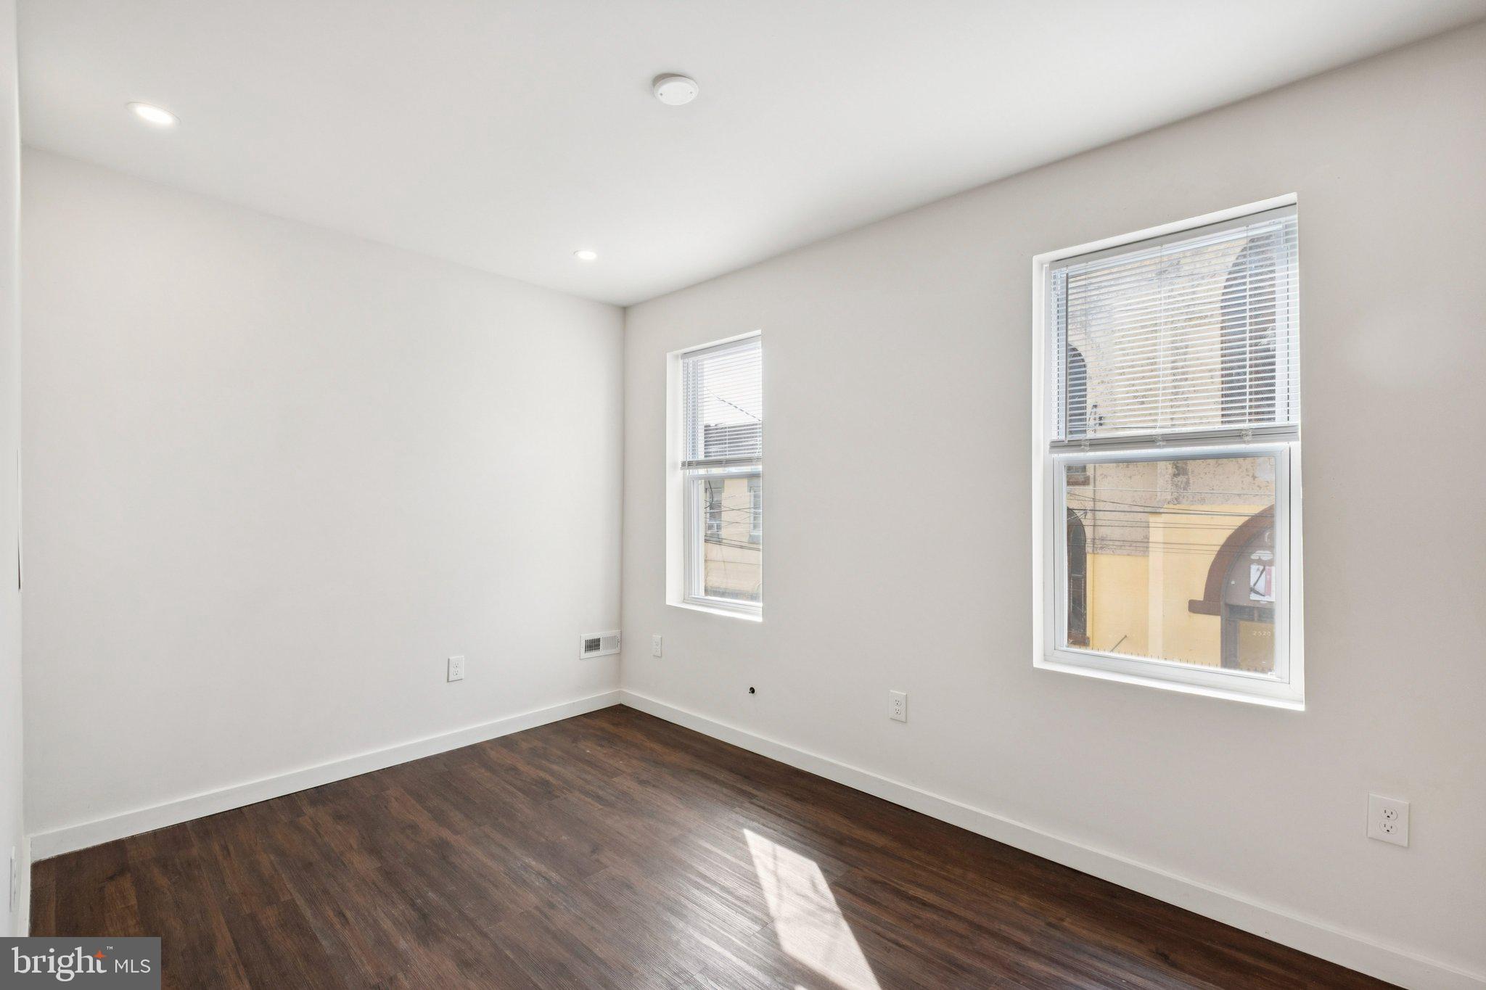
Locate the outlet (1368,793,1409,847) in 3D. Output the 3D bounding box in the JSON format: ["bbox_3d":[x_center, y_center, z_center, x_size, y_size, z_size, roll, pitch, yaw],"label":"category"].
[{"bbox_3d":[1.712,0.863,1.643,0.072,0.115,0.009,0,0,42],"label":"outlet"}]

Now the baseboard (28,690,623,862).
[{"bbox_3d":[-1.621,1.245,3.006,2.420,0.089,0.015,0,0,-45],"label":"baseboard"}]

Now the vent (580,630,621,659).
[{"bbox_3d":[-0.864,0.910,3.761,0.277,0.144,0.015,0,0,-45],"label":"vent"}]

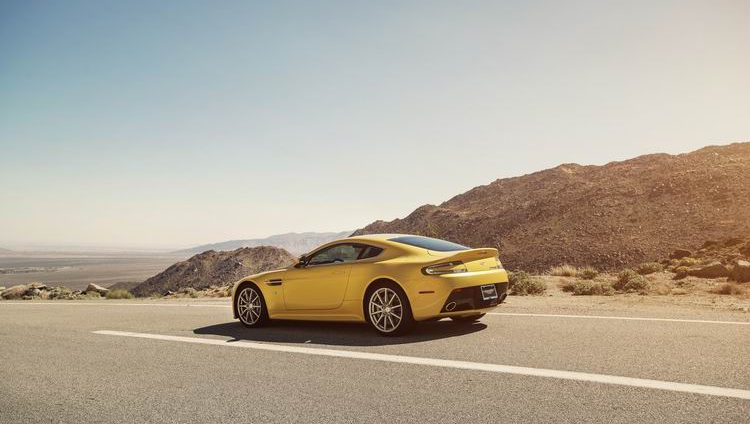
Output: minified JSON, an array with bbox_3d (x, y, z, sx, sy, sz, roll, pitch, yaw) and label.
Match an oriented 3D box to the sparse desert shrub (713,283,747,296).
[{"bbox_3d":[6.080,1.329,11.432,0.581,0.229,0.459,-3,-3,28],"label":"sparse desert shrub"}]

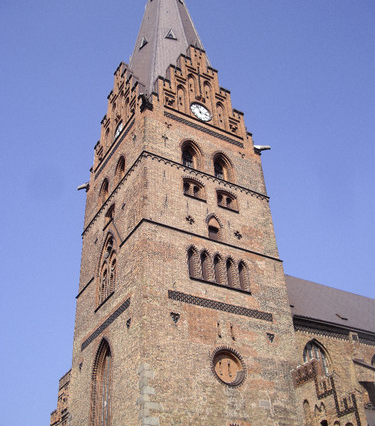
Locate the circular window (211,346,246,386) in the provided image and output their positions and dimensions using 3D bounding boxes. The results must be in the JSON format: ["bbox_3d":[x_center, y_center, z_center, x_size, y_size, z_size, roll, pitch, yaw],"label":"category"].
[{"bbox_3d":[3.035,11.971,42.142,3.051,2.970,0.500,18,-42,-25],"label":"circular window"}]

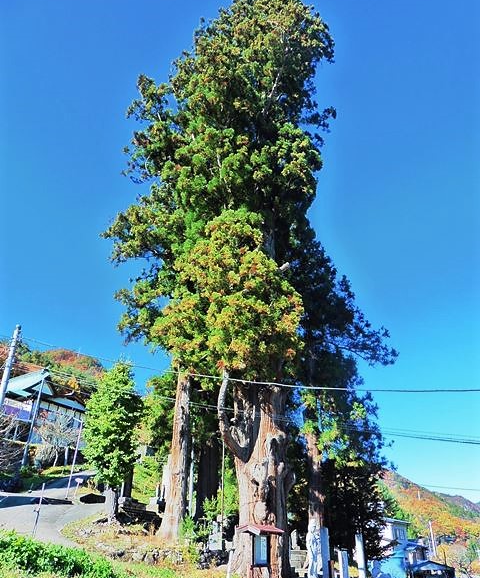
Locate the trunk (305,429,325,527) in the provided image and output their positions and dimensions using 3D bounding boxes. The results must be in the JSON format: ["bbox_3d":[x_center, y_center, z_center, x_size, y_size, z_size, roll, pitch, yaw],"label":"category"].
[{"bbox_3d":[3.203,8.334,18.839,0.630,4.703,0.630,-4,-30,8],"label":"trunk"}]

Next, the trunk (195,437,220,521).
[{"bbox_3d":[-1.570,9.292,21.744,1.013,3.892,1.013,2,-30,-3],"label":"trunk"}]

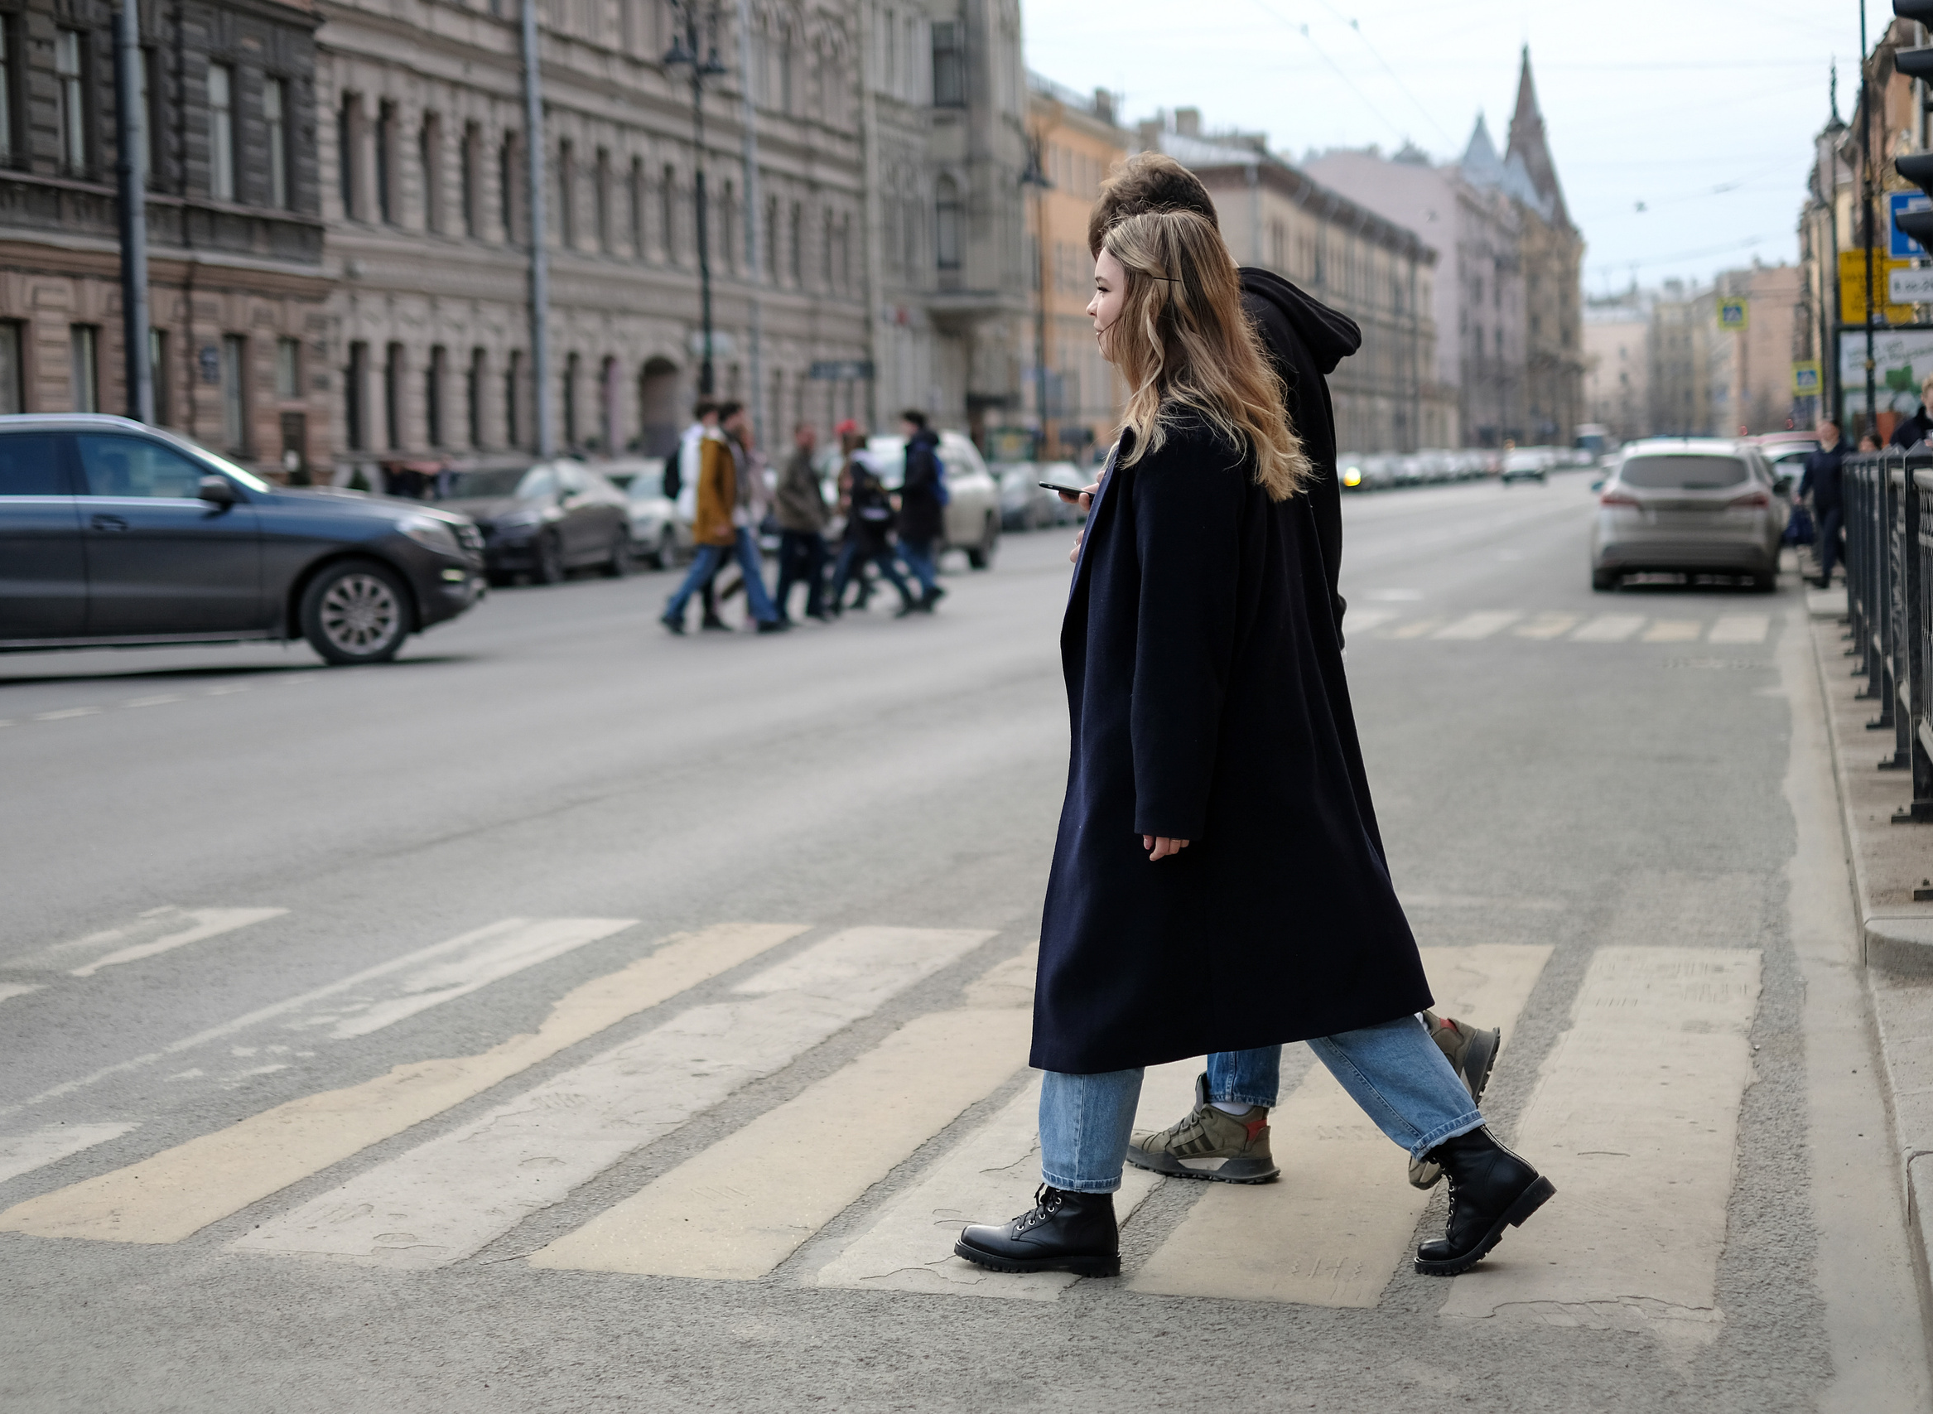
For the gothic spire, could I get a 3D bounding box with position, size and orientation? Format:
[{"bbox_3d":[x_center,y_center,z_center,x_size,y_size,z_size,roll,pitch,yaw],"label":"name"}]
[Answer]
[{"bbox_3d":[56.035,-56.733,311.463,7.500,17.600,7.500,0,5,15],"label":"gothic spire"}]

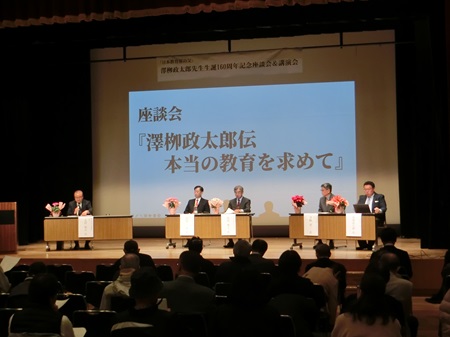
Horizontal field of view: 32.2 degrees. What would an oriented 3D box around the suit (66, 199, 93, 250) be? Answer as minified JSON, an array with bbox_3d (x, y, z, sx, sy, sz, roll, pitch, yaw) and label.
[{"bbox_3d":[-3.073,1.150,16.636,0.530,1.020,0.660,-1,-1,-5],"label":"suit"}]

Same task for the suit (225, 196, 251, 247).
[{"bbox_3d":[0.240,1.077,16.035,0.500,0.960,0.700,-2,-1,15],"label":"suit"}]

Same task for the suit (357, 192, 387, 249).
[{"bbox_3d":[2.881,0.996,15.437,0.560,1.060,0.680,-1,-1,22],"label":"suit"}]

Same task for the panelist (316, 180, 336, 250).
[{"bbox_3d":[1.998,0.933,15.500,0.550,1.270,0.750,-2,-1,33],"label":"panelist"}]

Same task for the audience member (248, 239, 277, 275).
[{"bbox_3d":[0.516,1.582,10.729,0.480,1.240,0.760,-1,-1,11],"label":"audience member"}]

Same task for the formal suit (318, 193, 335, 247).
[{"bbox_3d":[2.028,1.033,15.705,0.500,0.960,0.700,-2,-2,30],"label":"formal suit"}]

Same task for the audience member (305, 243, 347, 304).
[{"bbox_3d":[1.230,1.507,9.400,0.510,1.210,0.750,-1,-1,11],"label":"audience member"}]

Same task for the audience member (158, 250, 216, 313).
[{"bbox_3d":[-0.269,1.359,6.465,0.520,1.250,0.750,-1,-1,14],"label":"audience member"}]

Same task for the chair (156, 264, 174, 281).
[{"bbox_3d":[-0.939,1.850,11.905,0.450,0.790,0.500,-1,-1,11],"label":"chair"}]

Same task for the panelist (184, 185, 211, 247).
[{"bbox_3d":[-0.610,1.002,16.400,0.560,1.280,0.750,-2,-1,17],"label":"panelist"}]

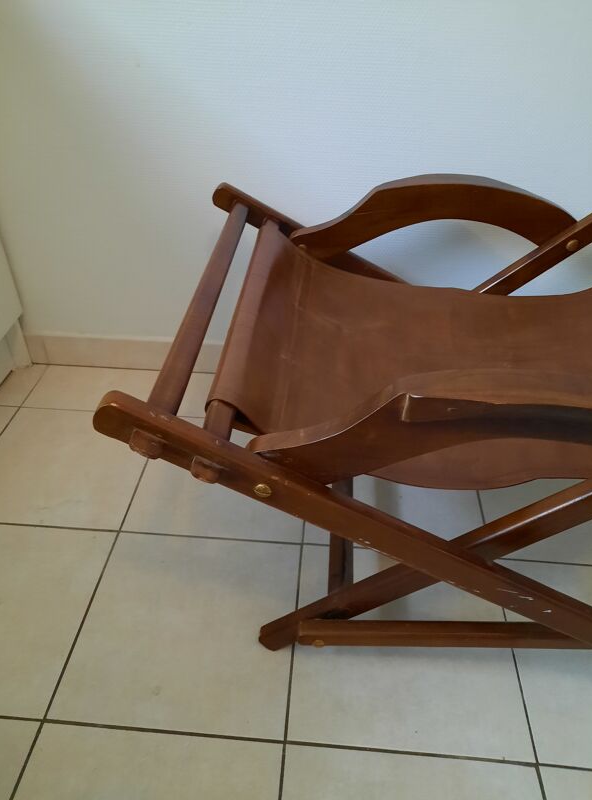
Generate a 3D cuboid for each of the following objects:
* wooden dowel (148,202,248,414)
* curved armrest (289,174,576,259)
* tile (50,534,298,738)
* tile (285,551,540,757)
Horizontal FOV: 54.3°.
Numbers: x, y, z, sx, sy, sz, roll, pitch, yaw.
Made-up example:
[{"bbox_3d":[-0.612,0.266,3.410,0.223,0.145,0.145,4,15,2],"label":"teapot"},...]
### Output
[{"bbox_3d":[-0.110,-0.145,0.743,0.028,0.028,0.529,3,38,2],"label":"wooden dowel"},{"bbox_3d":[0.220,-0.288,0.925,0.457,0.137,0.049,3,38,2],"label":"curved armrest"},{"bbox_3d":[-0.158,0.334,0.866,0.312,0.009,0.310,3,38,3],"label":"tile"},{"bbox_3d":[0.156,0.353,0.851,0.312,0.009,0.310,3,38,3],"label":"tile"}]

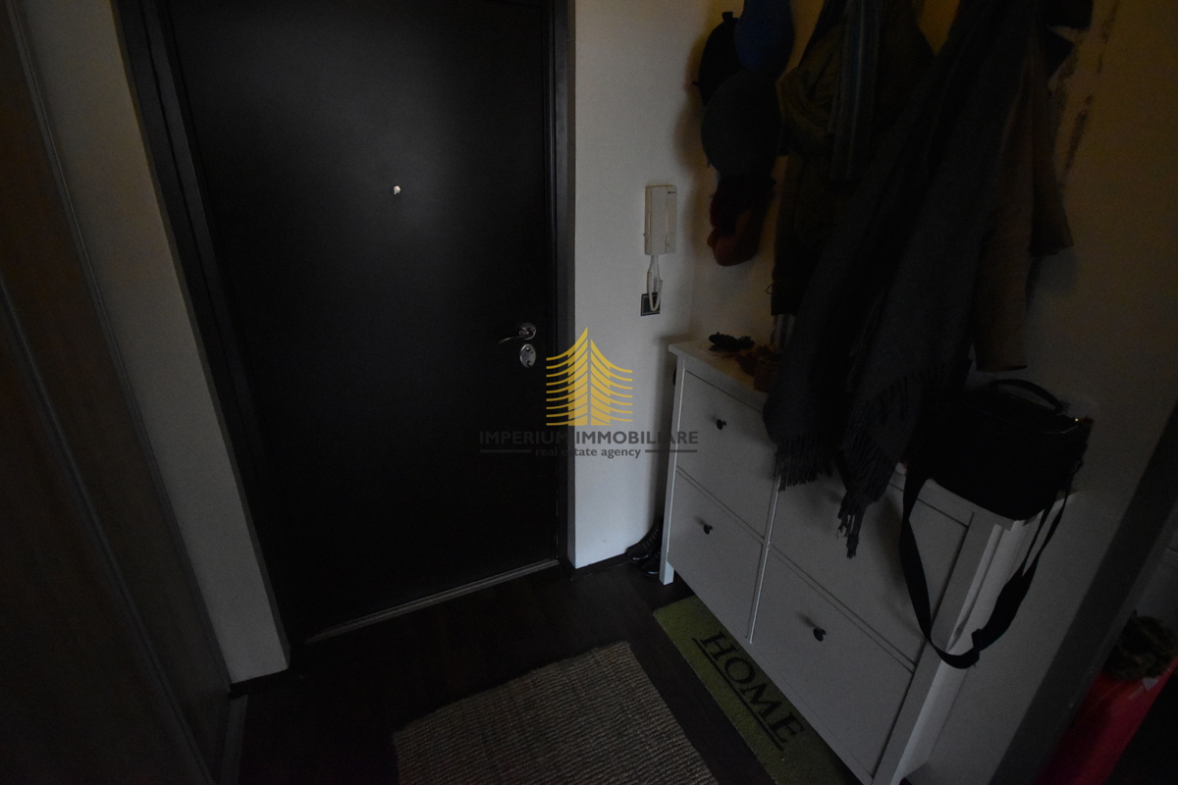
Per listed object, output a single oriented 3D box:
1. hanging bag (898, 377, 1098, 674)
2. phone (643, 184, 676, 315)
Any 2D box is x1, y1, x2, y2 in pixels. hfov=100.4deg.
[{"bbox_3d":[0.732,0.224,0.935,0.180,0.490,0.220,-7,23,-22],"label":"hanging bag"},{"bbox_3d":[0.241,-0.491,1.733,0.090,0.432,0.053,-7,23,-22],"label":"phone"}]

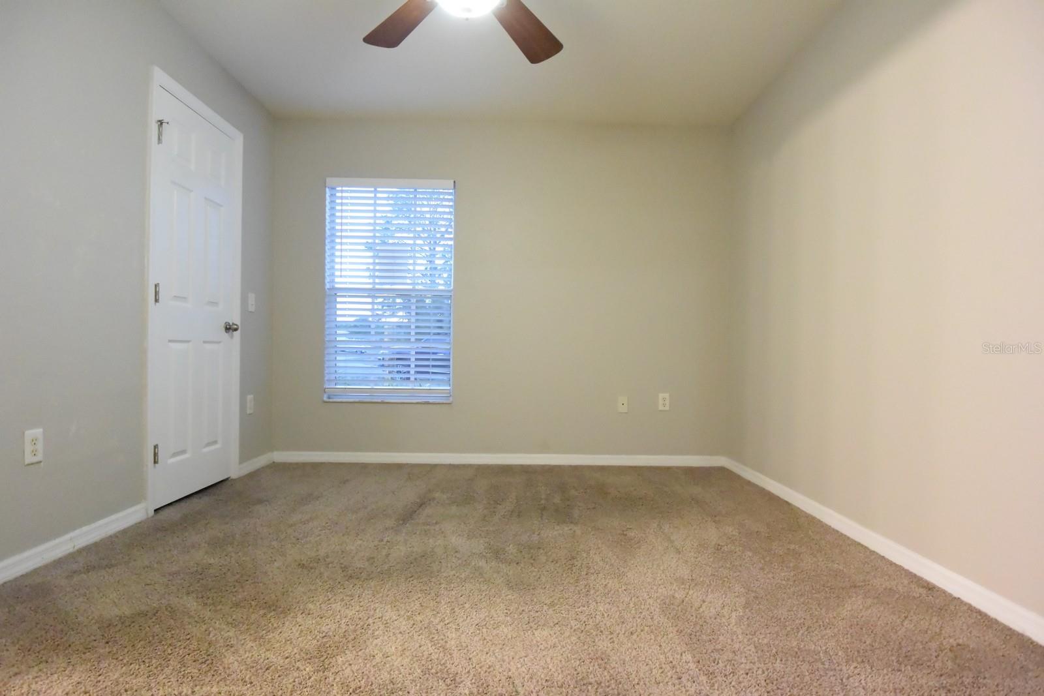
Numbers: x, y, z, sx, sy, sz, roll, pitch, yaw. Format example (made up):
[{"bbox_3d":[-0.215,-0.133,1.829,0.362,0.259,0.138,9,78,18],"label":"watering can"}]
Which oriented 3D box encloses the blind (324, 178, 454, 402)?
[{"bbox_3d":[-0.937,-0.405,3.708,0.904,1.590,0.100,1,0,0],"label":"blind"}]

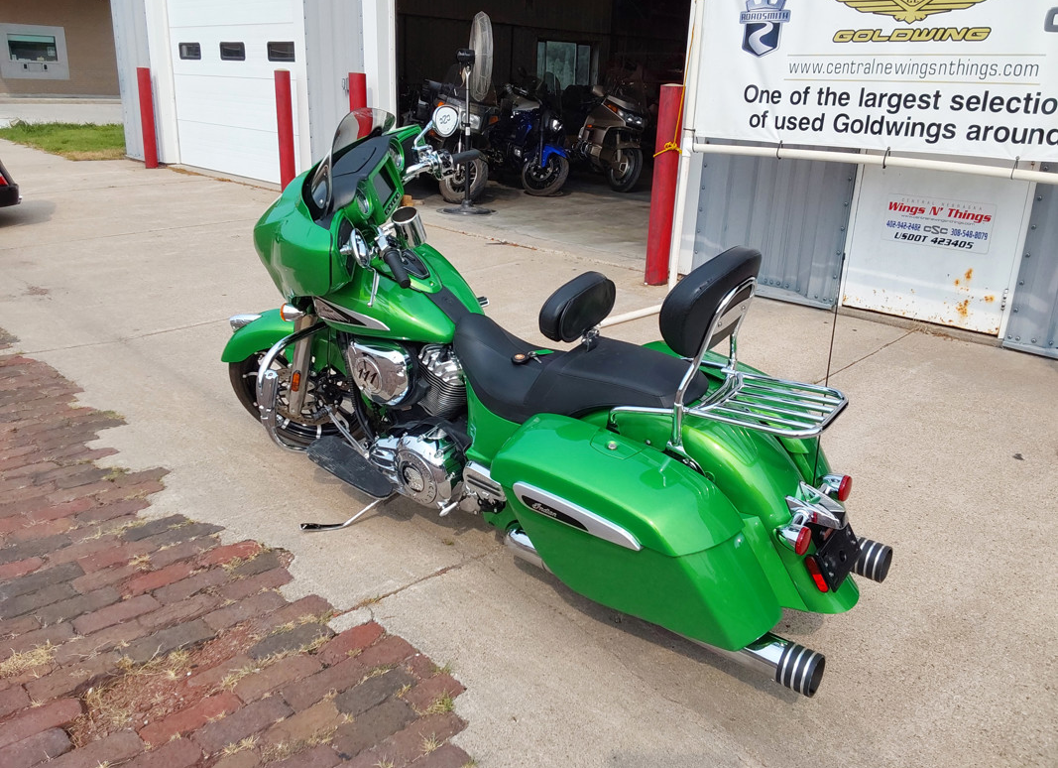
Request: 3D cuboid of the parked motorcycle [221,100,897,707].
[{"bbox_3d":[-0.140,-0.114,2.706,2.520,1.360,0.960,17,24,35],"label":"parked motorcycle"}]

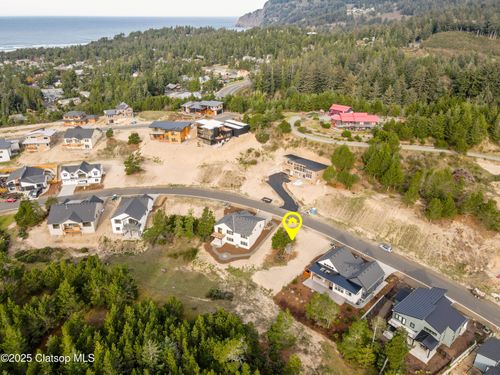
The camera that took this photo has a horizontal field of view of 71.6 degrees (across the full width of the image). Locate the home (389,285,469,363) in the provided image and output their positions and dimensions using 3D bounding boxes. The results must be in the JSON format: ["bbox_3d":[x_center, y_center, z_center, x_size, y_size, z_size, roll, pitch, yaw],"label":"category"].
[{"bbox_3d":[47.066,34.015,91.297,18.243,7.601,14.696,-21,33,-36],"label":"home"}]

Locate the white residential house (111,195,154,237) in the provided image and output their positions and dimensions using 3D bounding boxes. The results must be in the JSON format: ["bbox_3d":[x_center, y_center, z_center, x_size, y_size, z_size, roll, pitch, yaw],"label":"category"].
[{"bbox_3d":[-47.860,10.550,141.780,12.900,8.180,17.040,0,27,1],"label":"white residential house"}]

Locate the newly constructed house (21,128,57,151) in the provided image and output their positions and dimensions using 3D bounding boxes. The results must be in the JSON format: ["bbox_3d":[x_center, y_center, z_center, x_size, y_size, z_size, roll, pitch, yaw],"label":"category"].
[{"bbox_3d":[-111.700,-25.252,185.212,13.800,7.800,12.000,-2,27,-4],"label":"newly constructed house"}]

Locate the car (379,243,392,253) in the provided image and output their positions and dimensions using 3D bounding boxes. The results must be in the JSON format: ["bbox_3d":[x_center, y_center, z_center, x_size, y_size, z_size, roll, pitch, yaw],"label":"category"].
[{"bbox_3d":[48.358,21.591,122.916,1.850,1.600,4.600,-21,33,-36],"label":"car"}]

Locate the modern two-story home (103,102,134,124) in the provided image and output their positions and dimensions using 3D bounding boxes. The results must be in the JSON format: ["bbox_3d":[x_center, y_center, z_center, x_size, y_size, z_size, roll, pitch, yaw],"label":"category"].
[{"bbox_3d":[-85.080,-48.580,225.310,17.930,9.850,12.310,-5,27,-9],"label":"modern two-story home"}]

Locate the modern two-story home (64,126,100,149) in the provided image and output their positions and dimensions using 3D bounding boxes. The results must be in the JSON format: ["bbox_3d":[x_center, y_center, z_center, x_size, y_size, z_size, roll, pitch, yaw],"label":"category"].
[{"bbox_3d":[-92.170,-26.560,189.460,15.070,8.370,14.280,0,27,-1],"label":"modern two-story home"}]

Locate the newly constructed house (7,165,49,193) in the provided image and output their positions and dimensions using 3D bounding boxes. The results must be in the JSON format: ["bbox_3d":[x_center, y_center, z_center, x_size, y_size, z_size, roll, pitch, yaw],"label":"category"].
[{"bbox_3d":[-104.800,-3.800,167.194,15.800,7.500,13.500,-5,27,-9],"label":"newly constructed house"}]

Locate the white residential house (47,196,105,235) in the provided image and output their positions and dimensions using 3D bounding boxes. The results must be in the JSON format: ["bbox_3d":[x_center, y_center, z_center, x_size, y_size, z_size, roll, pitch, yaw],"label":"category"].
[{"bbox_3d":[-69.600,11.350,140.510,16.750,7.880,15.760,-3,27,-6],"label":"white residential house"}]

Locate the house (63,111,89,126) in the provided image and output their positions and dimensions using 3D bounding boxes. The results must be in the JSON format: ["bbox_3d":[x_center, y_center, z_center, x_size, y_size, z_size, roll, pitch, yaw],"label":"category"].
[{"bbox_3d":[-108.500,-43.472,217.247,12.500,7.800,9.500,4,27,7],"label":"house"}]

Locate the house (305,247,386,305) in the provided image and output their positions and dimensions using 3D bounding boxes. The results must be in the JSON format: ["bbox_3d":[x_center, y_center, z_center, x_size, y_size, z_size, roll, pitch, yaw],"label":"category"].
[{"bbox_3d":[29.970,24.870,106.030,18.220,7.190,15.460,23,34,38],"label":"house"}]

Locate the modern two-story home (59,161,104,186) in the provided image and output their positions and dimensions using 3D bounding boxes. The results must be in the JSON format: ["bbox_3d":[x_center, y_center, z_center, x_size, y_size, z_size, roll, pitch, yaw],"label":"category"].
[{"bbox_3d":[-82.130,-8.570,172.050,17.730,8.470,10.340,-4,27,-8],"label":"modern two-story home"}]

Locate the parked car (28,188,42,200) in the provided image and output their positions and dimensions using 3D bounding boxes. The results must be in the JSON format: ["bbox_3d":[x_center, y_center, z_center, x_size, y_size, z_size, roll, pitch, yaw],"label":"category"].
[{"bbox_3d":[-98.774,2.798,160.409,1.950,1.750,4.800,-2,27,-4],"label":"parked car"}]

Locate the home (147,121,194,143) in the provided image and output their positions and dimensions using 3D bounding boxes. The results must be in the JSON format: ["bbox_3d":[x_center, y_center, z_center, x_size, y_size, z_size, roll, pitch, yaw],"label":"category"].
[{"bbox_3d":[-43.740,-30.840,191.080,20.880,8.670,10.830,5,27,9],"label":"home"}]

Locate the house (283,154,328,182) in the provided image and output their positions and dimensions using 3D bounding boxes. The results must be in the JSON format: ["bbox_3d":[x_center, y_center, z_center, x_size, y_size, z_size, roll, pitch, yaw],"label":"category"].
[{"bbox_3d":[26.837,-9.960,171.923,10.500,6.300,22.500,-21,33,-35],"label":"house"}]

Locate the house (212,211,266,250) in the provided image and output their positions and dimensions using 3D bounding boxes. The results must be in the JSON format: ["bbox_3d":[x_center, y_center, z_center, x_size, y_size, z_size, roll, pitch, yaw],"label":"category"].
[{"bbox_3d":[-3.990,14.710,135.430,15.070,8.370,18.220,12,29,22],"label":"house"}]

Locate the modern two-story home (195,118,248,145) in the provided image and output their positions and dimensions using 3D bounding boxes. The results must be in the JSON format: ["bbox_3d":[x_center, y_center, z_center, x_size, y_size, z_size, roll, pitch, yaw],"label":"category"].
[{"bbox_3d":[-15.233,-31.993,191.106,16.500,8.600,26.500,22,34,37],"label":"modern two-story home"}]

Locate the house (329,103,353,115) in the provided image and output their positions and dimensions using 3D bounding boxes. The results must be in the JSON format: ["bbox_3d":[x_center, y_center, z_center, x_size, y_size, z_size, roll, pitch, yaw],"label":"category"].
[{"bbox_3d":[60.000,-50.262,227.494,9.000,6.800,13.000,-24,35,-39],"label":"house"}]

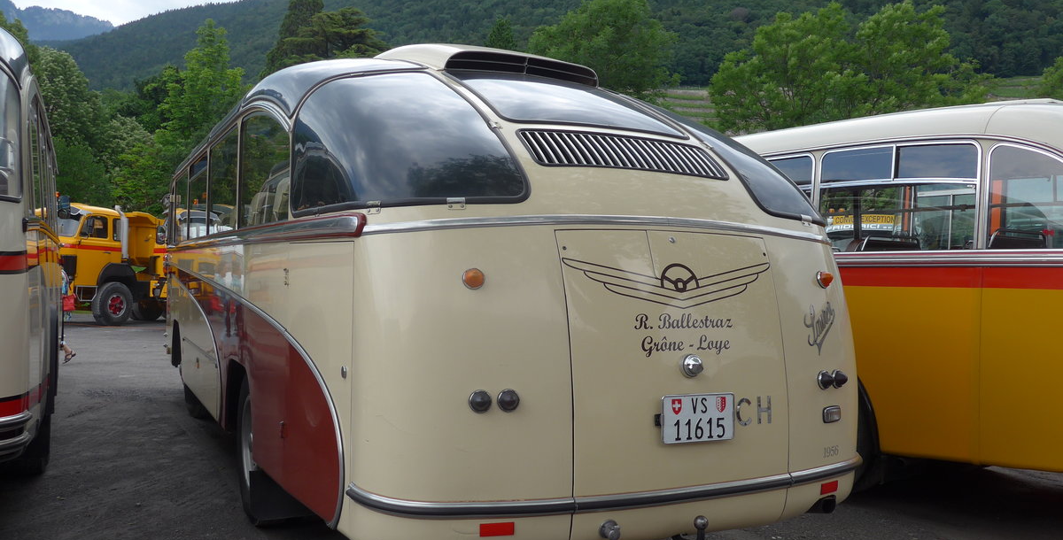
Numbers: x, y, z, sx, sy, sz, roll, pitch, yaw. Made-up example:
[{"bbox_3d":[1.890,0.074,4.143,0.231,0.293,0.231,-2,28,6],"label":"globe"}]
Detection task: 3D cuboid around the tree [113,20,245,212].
[{"bbox_3d":[-15.632,-5.155,39.946,5.900,12.090,5.600,0,1,-21],"label":"tree"}]

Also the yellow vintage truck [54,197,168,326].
[{"bbox_3d":[-10.081,-0.172,23.625,2.450,2.850,7.000,1,1,27],"label":"yellow vintage truck"}]

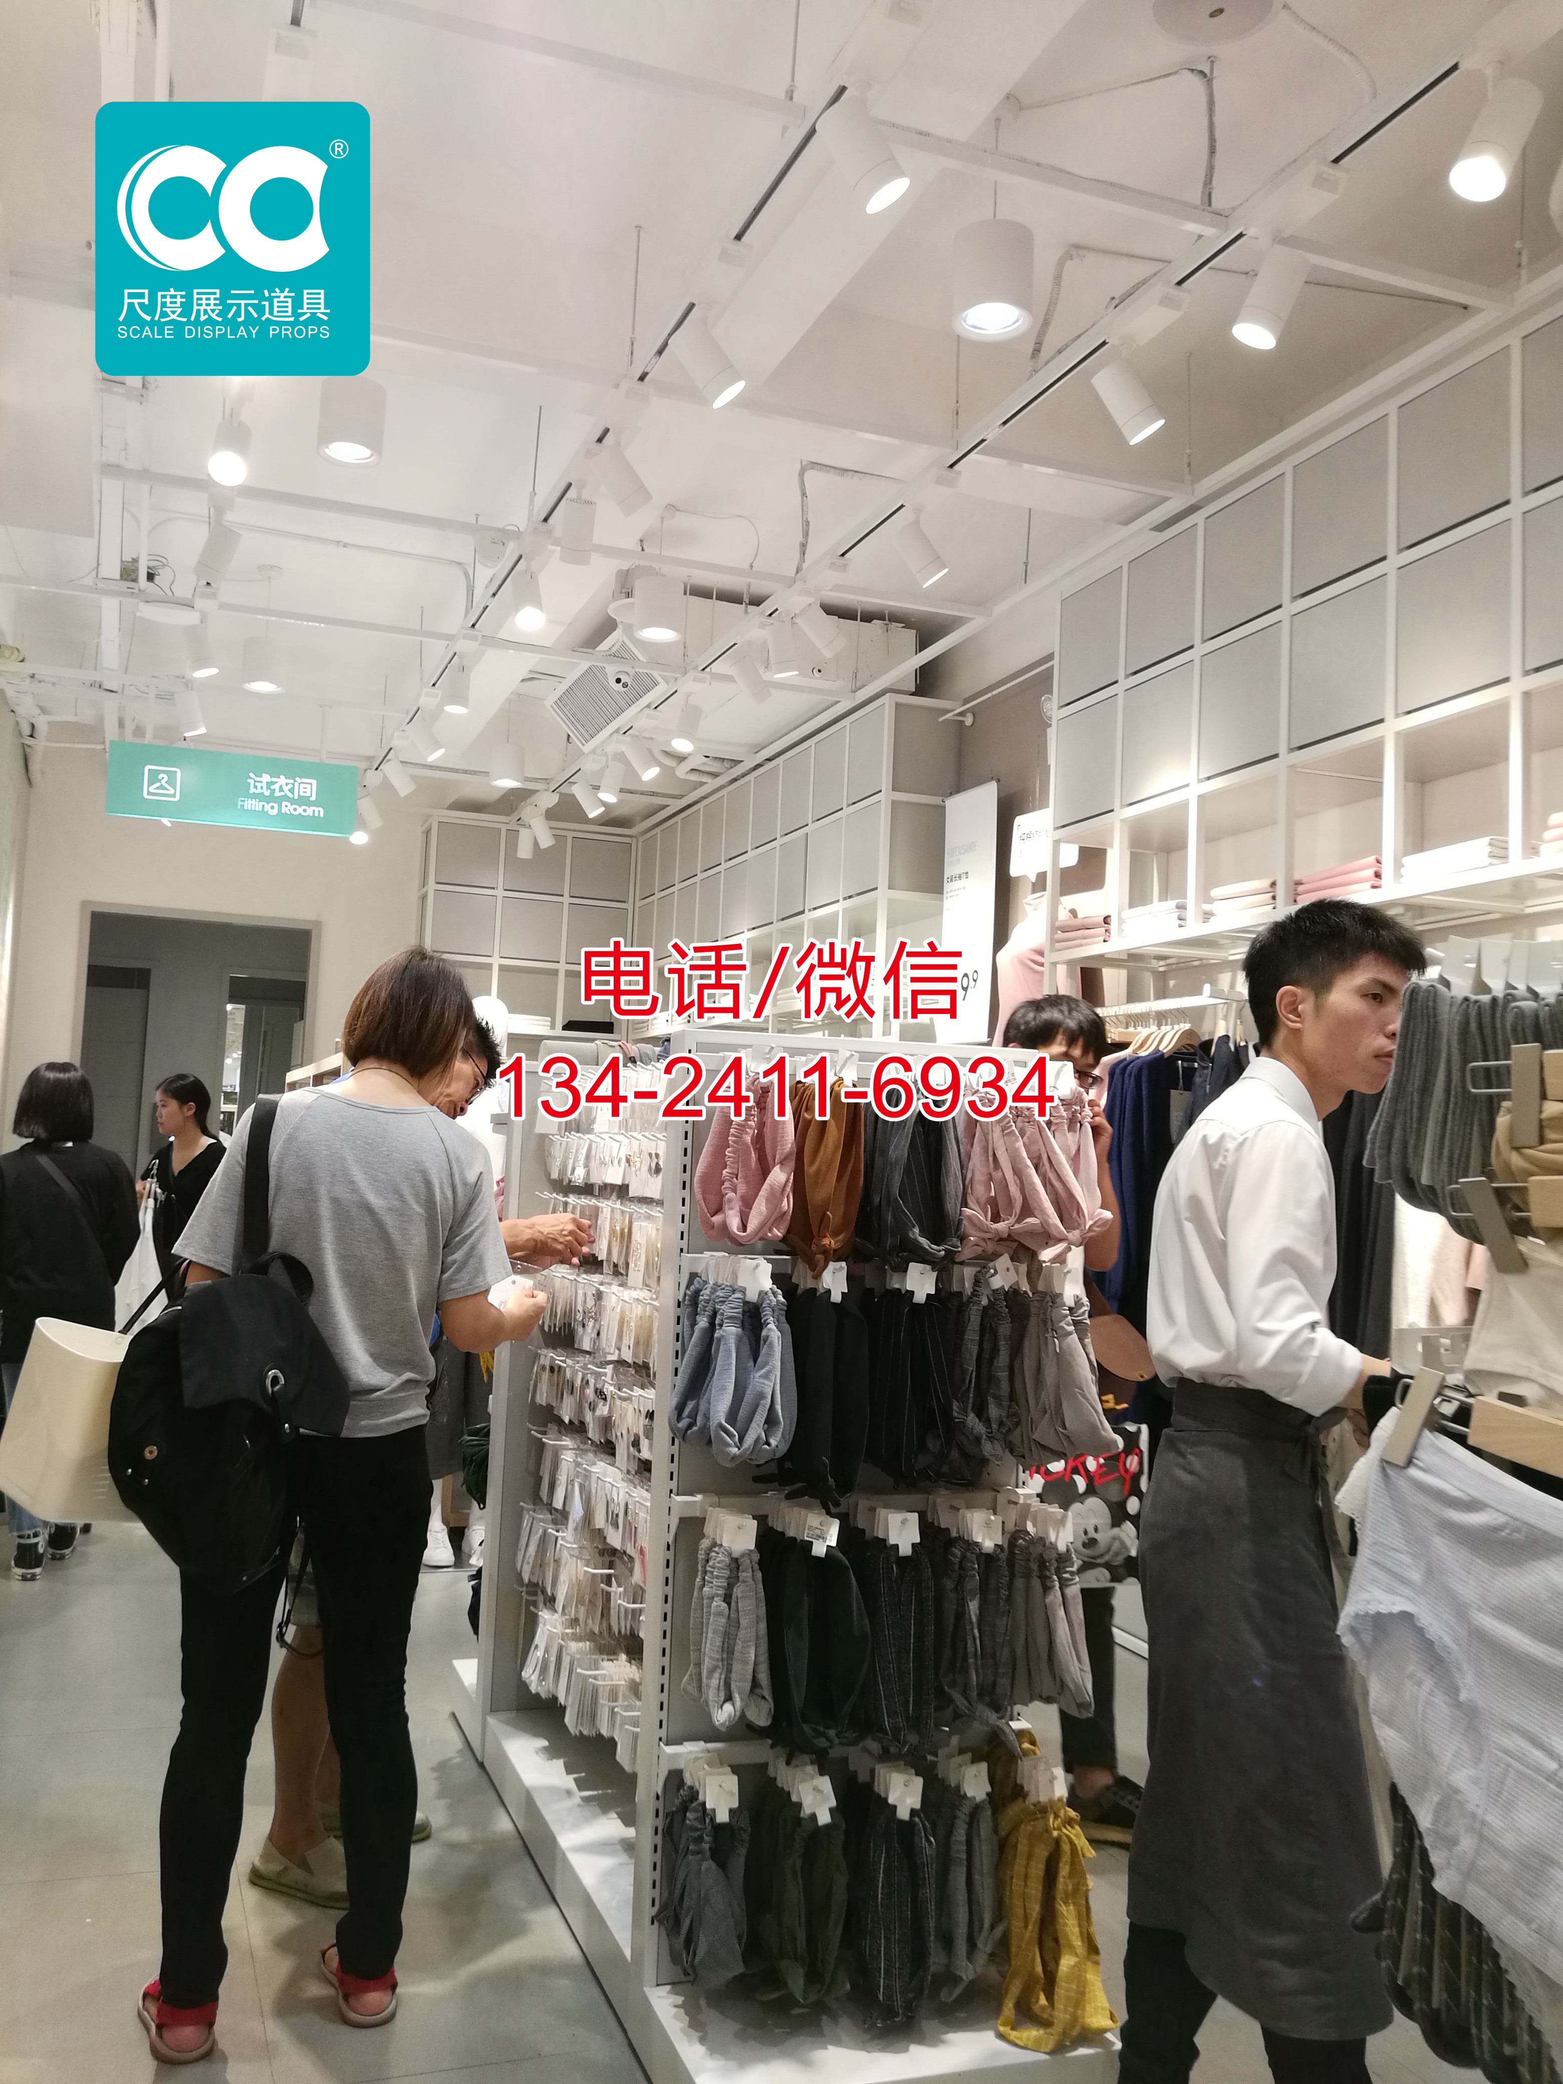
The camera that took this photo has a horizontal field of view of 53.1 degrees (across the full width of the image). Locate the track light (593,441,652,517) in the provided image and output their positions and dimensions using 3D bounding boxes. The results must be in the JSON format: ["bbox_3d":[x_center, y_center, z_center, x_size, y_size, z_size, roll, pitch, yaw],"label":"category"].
[{"bbox_3d":[-0.367,-1.286,3.574,0.083,0.152,0.083,-47,22,-25],"label":"track light"}]

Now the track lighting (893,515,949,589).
[{"bbox_3d":[0.346,-1.191,3.830,0.077,0.140,0.077,-31,2,-10],"label":"track lighting"}]

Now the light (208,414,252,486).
[{"bbox_3d":[-1.201,-1.290,3.422,0.077,0.140,0.077,3,-39,-11],"label":"light"}]

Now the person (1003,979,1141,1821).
[{"bbox_3d":[0.572,0.751,3.175,0.400,1.720,0.500,-1,-5,41],"label":"person"}]

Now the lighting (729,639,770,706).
[{"bbox_3d":[-0.092,-1.175,5.087,0.083,0.152,0.083,-39,10,-18],"label":"lighting"}]

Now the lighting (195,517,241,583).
[{"bbox_3d":[-1.448,-1.252,4.025,0.077,0.140,0.077,34,12,27],"label":"lighting"}]

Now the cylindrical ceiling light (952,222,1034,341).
[{"bbox_3d":[0.383,-1.374,2.829,0.143,0.155,0.143,2,-4,0],"label":"cylindrical ceiling light"}]

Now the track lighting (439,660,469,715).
[{"bbox_3d":[-1.078,-1.171,5.223,0.077,0.140,0.077,1,-12,7],"label":"track lighting"}]

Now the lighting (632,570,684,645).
[{"bbox_3d":[-0.363,-1.276,4.620,0.143,0.155,0.143,4,-4,-22],"label":"lighting"}]

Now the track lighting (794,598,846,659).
[{"bbox_3d":[0.115,-1.178,4.473,0.140,0.077,0.077,50,-23,-16],"label":"track lighting"}]

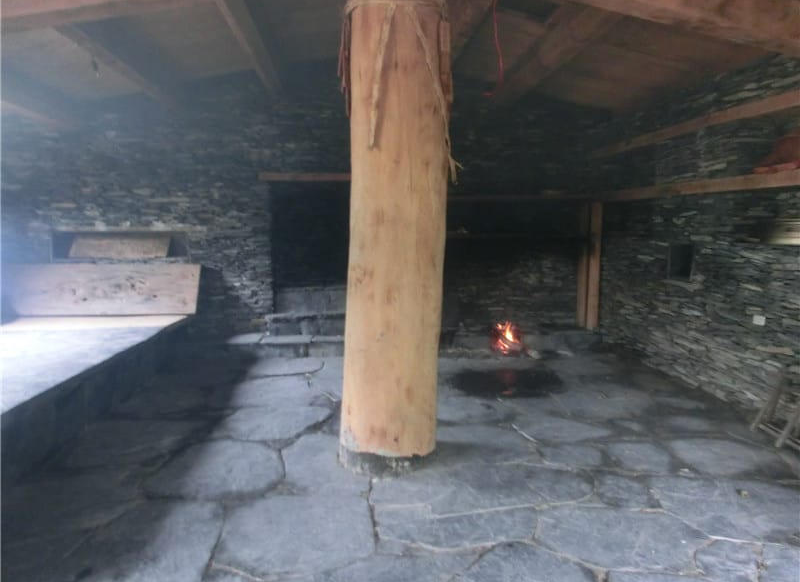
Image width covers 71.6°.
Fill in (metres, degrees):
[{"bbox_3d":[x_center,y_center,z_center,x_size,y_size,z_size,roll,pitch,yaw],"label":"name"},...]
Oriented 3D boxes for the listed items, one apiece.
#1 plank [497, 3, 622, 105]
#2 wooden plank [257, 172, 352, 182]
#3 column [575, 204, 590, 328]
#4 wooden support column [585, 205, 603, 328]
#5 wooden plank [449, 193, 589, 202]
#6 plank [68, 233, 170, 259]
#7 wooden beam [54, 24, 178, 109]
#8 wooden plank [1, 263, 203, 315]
[{"bbox_3d":[1.311,-2.050,4.885,0.238,0.189,2.688,0,7,-6],"label":"plank"},{"bbox_3d":[-0.942,-1.248,6.044,1.176,0.091,0.168,0,7,-6],"label":"wooden plank"},{"bbox_3d":[2.189,-0.314,6.748,0.126,1.533,0.098,0,7,-6],"label":"column"},{"bbox_3d":[2.309,-0.300,6.663,0.140,1.547,0.098,0,7,-6],"label":"wooden support column"},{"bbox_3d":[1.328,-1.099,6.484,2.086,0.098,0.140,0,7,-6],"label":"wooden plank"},{"bbox_3d":[-3.039,-0.461,6.064,1.001,0.295,0.042,0,-24,-6],"label":"plank"},{"bbox_3d":[-2.329,-1.864,4.551,0.154,0.175,2.688,0,7,-6],"label":"wooden beam"},{"bbox_3d":[-2.962,-0.014,5.579,1.820,0.554,0.049,0,-21,-6],"label":"wooden plank"}]

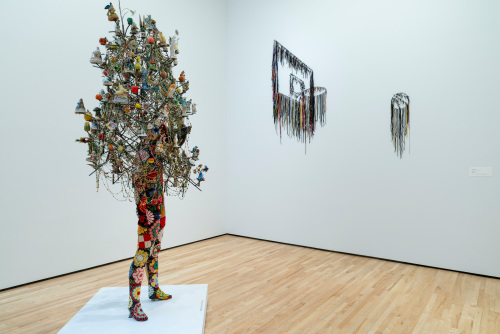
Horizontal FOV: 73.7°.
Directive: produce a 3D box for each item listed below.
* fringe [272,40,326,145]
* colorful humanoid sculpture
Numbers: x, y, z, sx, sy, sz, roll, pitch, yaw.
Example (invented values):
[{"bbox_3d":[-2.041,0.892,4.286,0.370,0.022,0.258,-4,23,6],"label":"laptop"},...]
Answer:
[{"bbox_3d":[0.920,-1.480,6.510,1.170,2.220,0.080,0,0,37],"label":"fringe"},{"bbox_3d":[-1.000,-0.110,3.170,1.140,2.900,1.060,0,0,7],"label":"colorful humanoid sculpture"}]

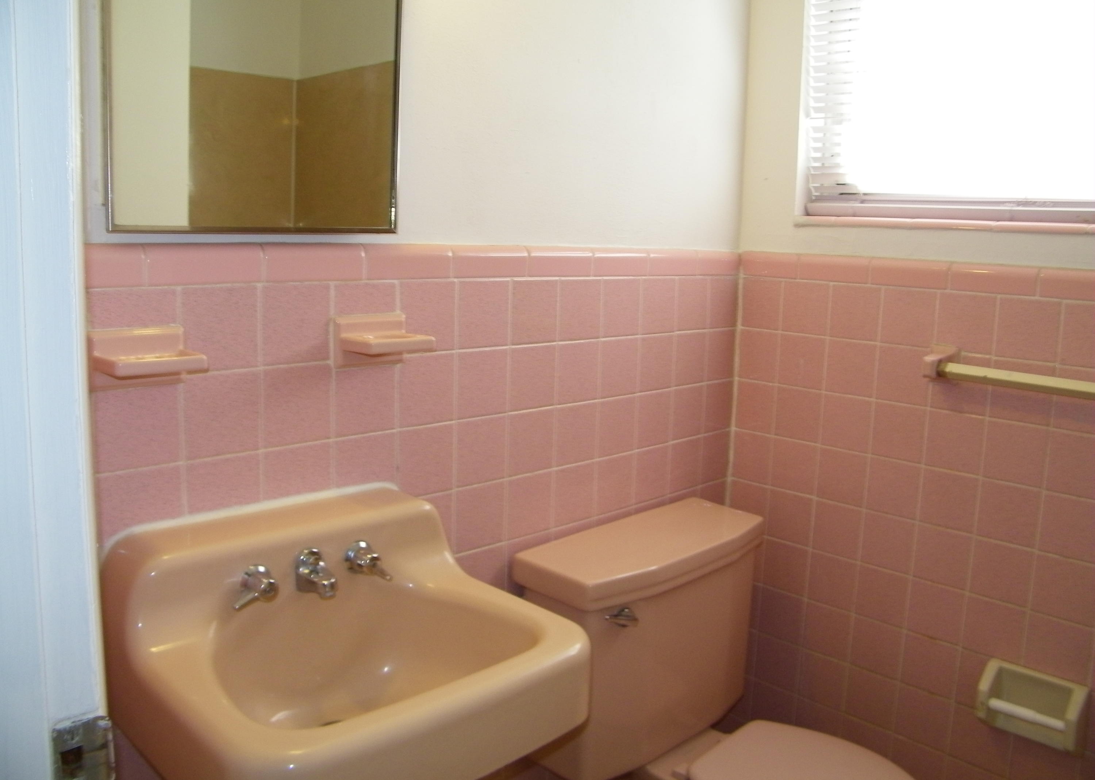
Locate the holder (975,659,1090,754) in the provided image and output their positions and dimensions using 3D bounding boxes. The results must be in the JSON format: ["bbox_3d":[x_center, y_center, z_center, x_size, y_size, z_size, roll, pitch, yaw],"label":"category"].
[{"bbox_3d":[0.855,0.554,1.568,0.050,0.108,0.160,-7,13,-44],"label":"holder"}]

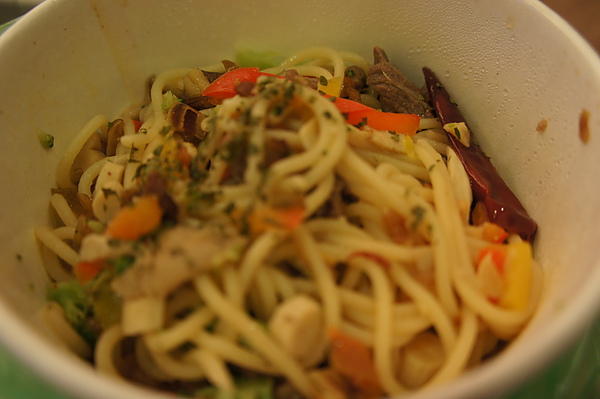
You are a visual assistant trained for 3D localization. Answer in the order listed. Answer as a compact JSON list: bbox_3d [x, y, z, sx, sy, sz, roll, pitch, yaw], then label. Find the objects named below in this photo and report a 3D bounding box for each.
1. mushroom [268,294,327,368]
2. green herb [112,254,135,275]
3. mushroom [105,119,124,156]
[{"bbox_3d":[-0.001,0.028,0.118,0.012,0.011,0.012,0,50,0],"label":"mushroom"},{"bbox_3d":[-0.038,0.014,0.120,0.005,0.003,0.004,0,50,0],"label":"green herb"},{"bbox_3d":[-0.052,-0.018,0.156,0.005,0.009,0.006,0,50,0],"label":"mushroom"}]

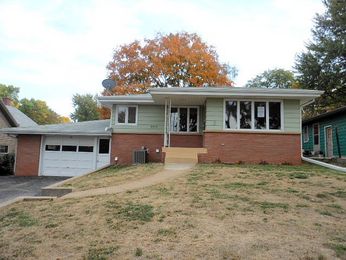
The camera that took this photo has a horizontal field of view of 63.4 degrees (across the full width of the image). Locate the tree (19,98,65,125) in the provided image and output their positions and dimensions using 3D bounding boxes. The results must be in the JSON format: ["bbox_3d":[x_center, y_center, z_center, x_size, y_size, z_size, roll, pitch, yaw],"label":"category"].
[{"bbox_3d":[-19.700,0.150,42.200,7.600,9.900,7.000,0,-5,0],"label":"tree"}]

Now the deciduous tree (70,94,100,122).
[{"bbox_3d":[-10.500,-0.100,34.100,4.600,8.600,4.500,0,-5,0],"label":"deciduous tree"}]

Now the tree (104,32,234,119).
[{"bbox_3d":[-0.450,-3.100,27.400,13.000,13.300,12.000,0,-5,0],"label":"tree"}]

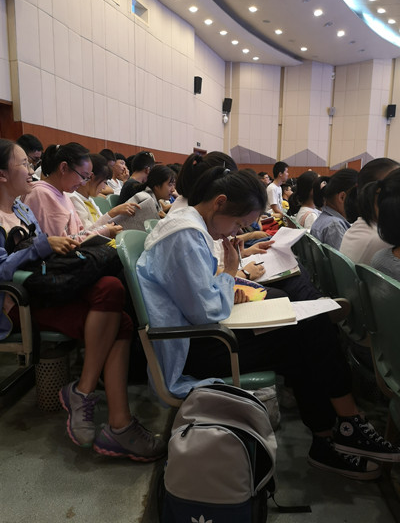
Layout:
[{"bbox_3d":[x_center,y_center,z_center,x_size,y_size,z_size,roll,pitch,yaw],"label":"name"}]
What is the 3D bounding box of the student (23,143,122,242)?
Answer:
[{"bbox_3d":[-0.531,0.057,2.021,0.720,1.220,0.500,3,10,13],"label":"student"}]

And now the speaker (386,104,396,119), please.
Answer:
[{"bbox_3d":[9.193,-7.208,19.982,0.380,0.610,0.320,2,16,8],"label":"speaker"}]

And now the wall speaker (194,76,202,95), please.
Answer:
[{"bbox_3d":[-0.067,-6.898,16.315,0.290,0.620,0.350,13,14,26],"label":"wall speaker"}]

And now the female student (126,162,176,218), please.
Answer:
[{"bbox_3d":[-0.319,-0.079,2.931,0.740,1.180,0.480,3,10,13],"label":"female student"}]

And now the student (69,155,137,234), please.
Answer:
[{"bbox_3d":[-0.460,0.002,2.397,0.720,1.200,0.480,3,10,13],"label":"student"}]

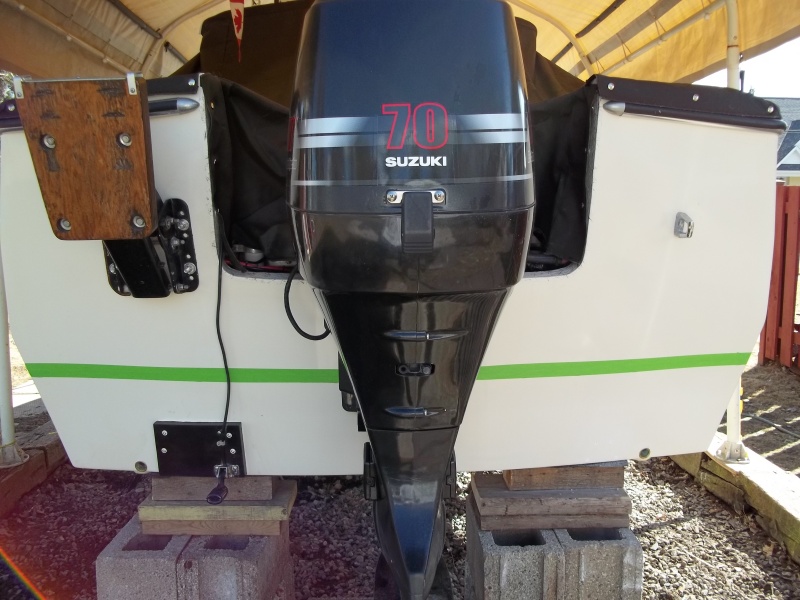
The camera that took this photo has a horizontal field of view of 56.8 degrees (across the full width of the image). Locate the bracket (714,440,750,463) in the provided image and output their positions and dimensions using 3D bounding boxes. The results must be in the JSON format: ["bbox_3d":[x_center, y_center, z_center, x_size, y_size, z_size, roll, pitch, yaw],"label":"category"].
[{"bbox_3d":[1.387,0.627,3.080,0.105,0.082,0.105,-1,4,0],"label":"bracket"}]

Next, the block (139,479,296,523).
[{"bbox_3d":[-0.495,0.559,2.081,0.395,0.038,0.235,-1,4,0],"label":"block"}]

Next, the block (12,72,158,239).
[{"bbox_3d":[-0.649,-0.295,1.551,0.250,0.330,0.045,-1,18,0],"label":"block"}]

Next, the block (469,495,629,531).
[{"bbox_3d":[0.406,0.582,2.076,0.391,0.038,0.235,-1,4,-2],"label":"block"}]

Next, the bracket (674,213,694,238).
[{"bbox_3d":[0.699,-0.181,1.816,0.038,0.058,0.030,-4,17,-8],"label":"bracket"}]

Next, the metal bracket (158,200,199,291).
[{"bbox_3d":[-0.533,-0.126,1.786,0.050,0.228,0.075,1,17,7],"label":"metal bracket"}]

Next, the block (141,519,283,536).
[{"bbox_3d":[-0.501,0.598,2.081,0.367,0.038,0.235,-1,4,0],"label":"block"}]

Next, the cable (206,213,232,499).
[{"bbox_3d":[-0.458,0.141,1.875,0.055,0.760,0.060,2,11,0],"label":"cable"}]

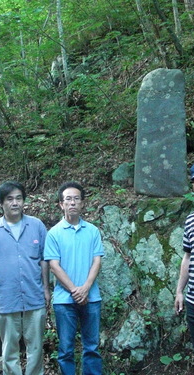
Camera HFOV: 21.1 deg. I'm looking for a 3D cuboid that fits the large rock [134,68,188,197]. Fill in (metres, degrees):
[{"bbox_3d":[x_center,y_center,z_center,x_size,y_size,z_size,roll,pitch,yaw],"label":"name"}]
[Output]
[{"bbox_3d":[0.675,-0.570,5.500,0.550,1.360,0.200,0,-3,2],"label":"large rock"}]

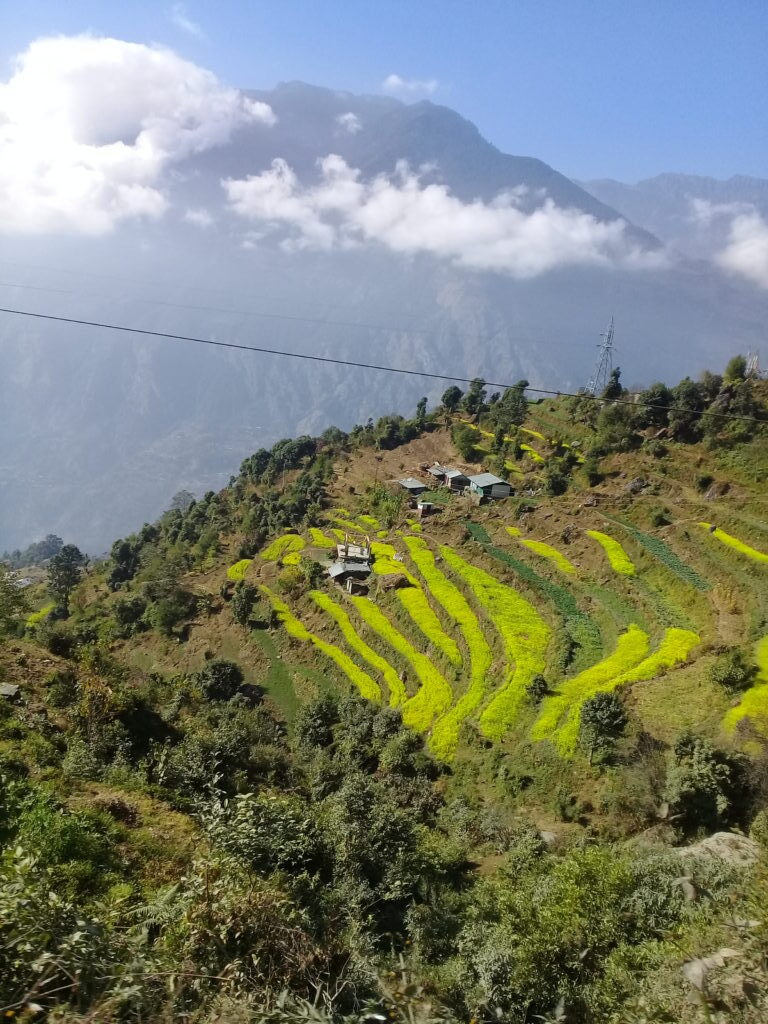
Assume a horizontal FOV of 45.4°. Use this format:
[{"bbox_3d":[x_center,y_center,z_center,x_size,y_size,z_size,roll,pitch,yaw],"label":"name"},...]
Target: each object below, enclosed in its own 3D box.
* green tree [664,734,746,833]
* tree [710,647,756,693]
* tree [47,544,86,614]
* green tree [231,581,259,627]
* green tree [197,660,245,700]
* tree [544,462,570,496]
[{"bbox_3d":[23.140,19.540,66.000,5.900,7.300,5.720,10,12,22],"label":"green tree"},{"bbox_3d":[34.300,15.460,90.000,4.510,4.530,4.380,10,12,22],"label":"tree"},{"bbox_3d":[-51.240,10.890,148.000,6.460,11.640,6.260,1,12,-19],"label":"tree"},{"bbox_3d":[-19.780,12.970,130.000,3.970,6.740,3.850,4,12,-8],"label":"green tree"},{"bbox_3d":[-18.360,18.810,103.000,5.390,4.620,5.230,3,12,-10],"label":"green tree"},{"bbox_3d":[31.790,-5.950,168.000,4.760,6.260,4.620,7,12,10],"label":"tree"}]

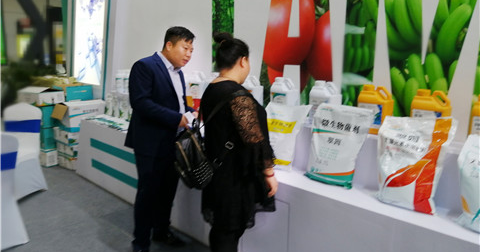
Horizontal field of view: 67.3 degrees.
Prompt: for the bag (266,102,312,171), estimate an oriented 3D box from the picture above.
[{"bbox_3d":[0.333,0.087,2.609,0.345,0.470,0.130,10,13,41],"label":"bag"}]

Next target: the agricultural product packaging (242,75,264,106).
[{"bbox_3d":[0.093,-0.264,3.085,0.157,0.302,0.200,10,13,41],"label":"agricultural product packaging"}]

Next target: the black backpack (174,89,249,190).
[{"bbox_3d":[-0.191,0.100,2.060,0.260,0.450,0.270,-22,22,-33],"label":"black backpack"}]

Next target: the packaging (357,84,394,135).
[{"bbox_3d":[0.899,-0.117,2.381,0.157,0.302,0.200,10,13,41],"label":"packaging"}]

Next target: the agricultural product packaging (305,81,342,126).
[{"bbox_3d":[0.619,-0.168,2.625,0.157,0.302,0.200,10,13,41],"label":"agricultural product packaging"}]

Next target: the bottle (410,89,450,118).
[{"bbox_3d":[1.145,-0.073,2.166,0.157,0.302,0.200,10,13,41],"label":"bottle"}]

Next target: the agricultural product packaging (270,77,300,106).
[{"bbox_3d":[0.358,-0.215,2.853,0.157,0.302,0.200,10,13,41],"label":"agricultural product packaging"}]

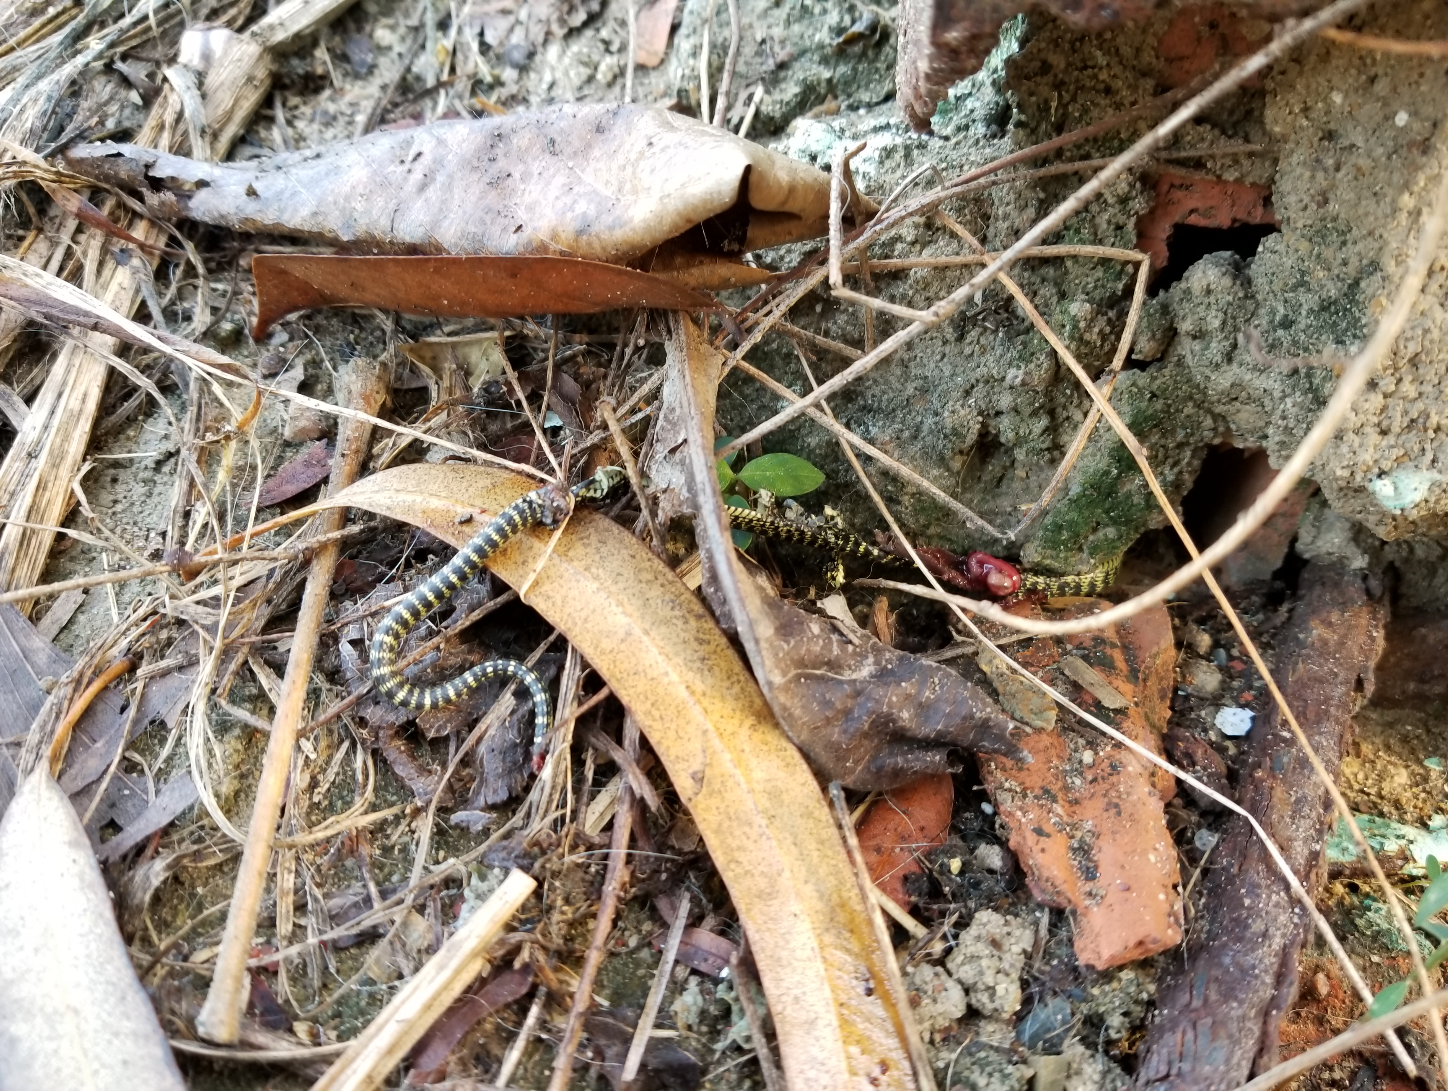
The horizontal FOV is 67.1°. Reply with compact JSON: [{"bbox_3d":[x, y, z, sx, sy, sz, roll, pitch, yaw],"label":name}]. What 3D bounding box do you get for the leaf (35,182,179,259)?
[{"bbox_3d":[-0.196,-0.104,0.347,0.054,0.006,0.008,26,66,9],"label":"leaf"}]

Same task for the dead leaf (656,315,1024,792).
[{"bbox_3d":[0.015,0.003,0.297,0.057,0.030,0.163,-32,71,-16],"label":"dead leaf"}]

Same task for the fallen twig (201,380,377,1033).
[{"bbox_3d":[-0.113,0.030,0.292,0.011,0.011,0.186,3,65,-2],"label":"fallen twig"}]

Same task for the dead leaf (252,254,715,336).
[{"bbox_3d":[-0.070,-0.074,0.330,0.140,0.022,0.015,2,65,-2],"label":"dead leaf"}]

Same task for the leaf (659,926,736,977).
[{"bbox_3d":[-0.007,0.100,0.271,0.019,0.005,0.008,18,65,5],"label":"leaf"}]

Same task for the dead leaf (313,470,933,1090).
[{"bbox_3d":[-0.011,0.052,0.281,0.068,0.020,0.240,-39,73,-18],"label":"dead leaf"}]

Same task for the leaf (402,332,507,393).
[{"bbox_3d":[-0.084,-0.058,0.339,0.033,0.008,0.018,6,65,0],"label":"leaf"}]

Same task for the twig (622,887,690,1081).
[{"bbox_3d":[-0.016,0.106,0.265,0.003,0.004,0.045,17,65,5],"label":"twig"}]

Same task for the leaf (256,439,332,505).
[{"bbox_3d":[-0.125,-0.020,0.320,0.013,0.005,0.026,41,70,15],"label":"leaf"}]

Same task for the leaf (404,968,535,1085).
[{"bbox_3d":[-0.060,0.114,0.262,0.009,0.006,0.034,42,70,15],"label":"leaf"}]

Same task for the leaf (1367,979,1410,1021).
[{"bbox_3d":[0.155,0.105,0.255,0.011,0.005,0.005,-40,73,-19],"label":"leaf"}]

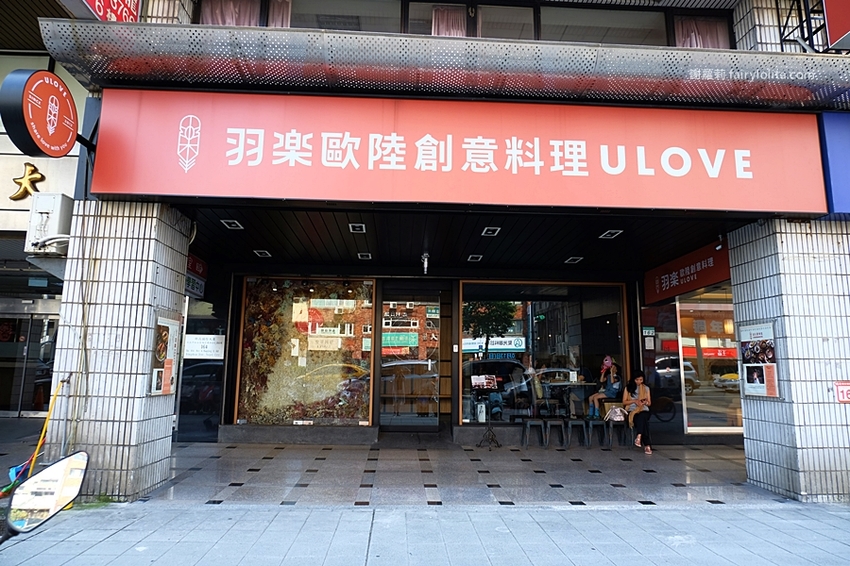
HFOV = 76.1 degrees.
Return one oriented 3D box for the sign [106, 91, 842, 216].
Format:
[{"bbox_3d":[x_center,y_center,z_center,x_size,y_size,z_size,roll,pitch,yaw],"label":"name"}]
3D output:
[{"bbox_3d":[0.498,-1.440,6.139,8.060,1.200,0.240,1,-9,-2],"label":"sign"}]

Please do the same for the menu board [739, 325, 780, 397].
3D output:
[{"bbox_3d":[4.016,0.931,6.527,0.030,0.855,0.620,1,-9,-3],"label":"menu board"}]

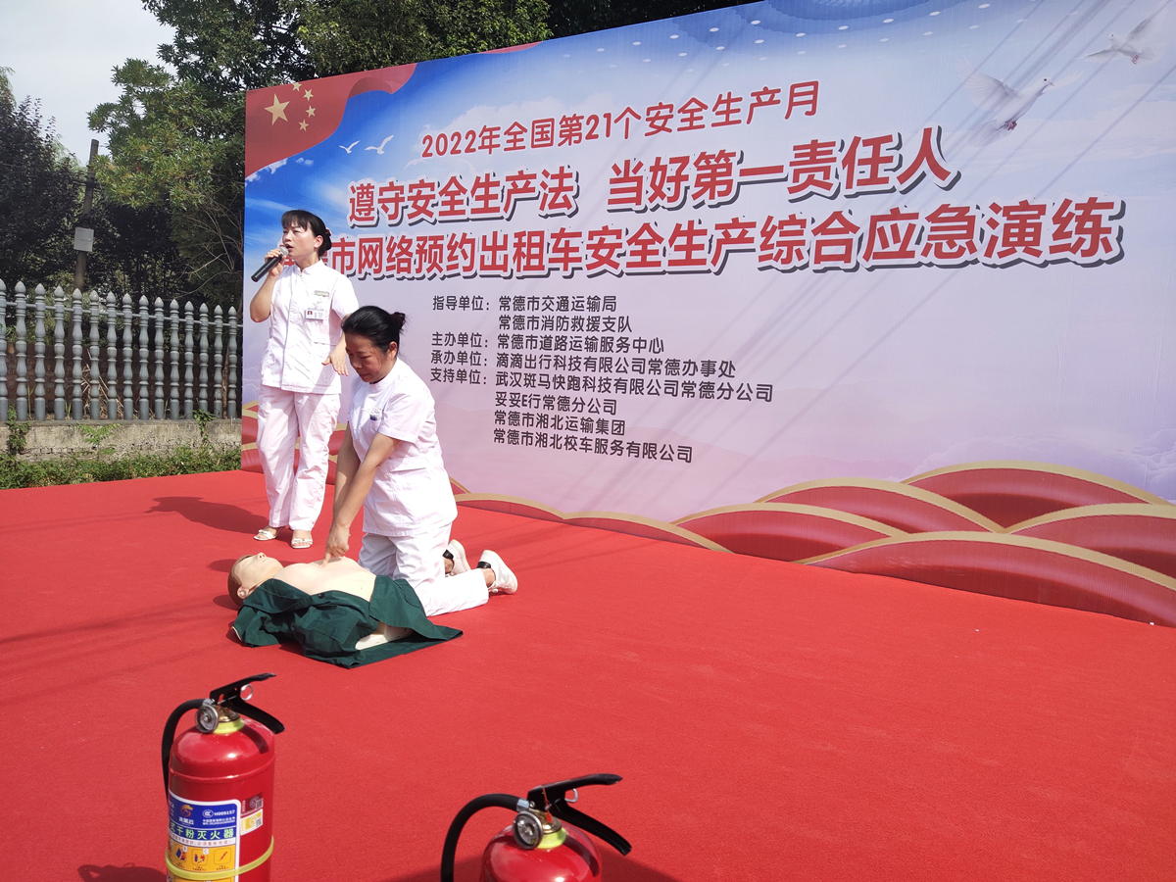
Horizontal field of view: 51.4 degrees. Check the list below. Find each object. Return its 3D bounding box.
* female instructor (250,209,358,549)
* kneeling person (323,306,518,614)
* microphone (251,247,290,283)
[{"bbox_3d":[-1.394,-0.299,5.970,0.490,1.620,0.370,4,4,22],"label":"female instructor"},{"bbox_3d":[-0.660,0.049,4.850,0.530,1.120,0.820,6,5,42],"label":"kneeling person"},{"bbox_3d":[-1.489,-0.828,5.740,0.245,0.050,0.050,-42,28,-27],"label":"microphone"}]

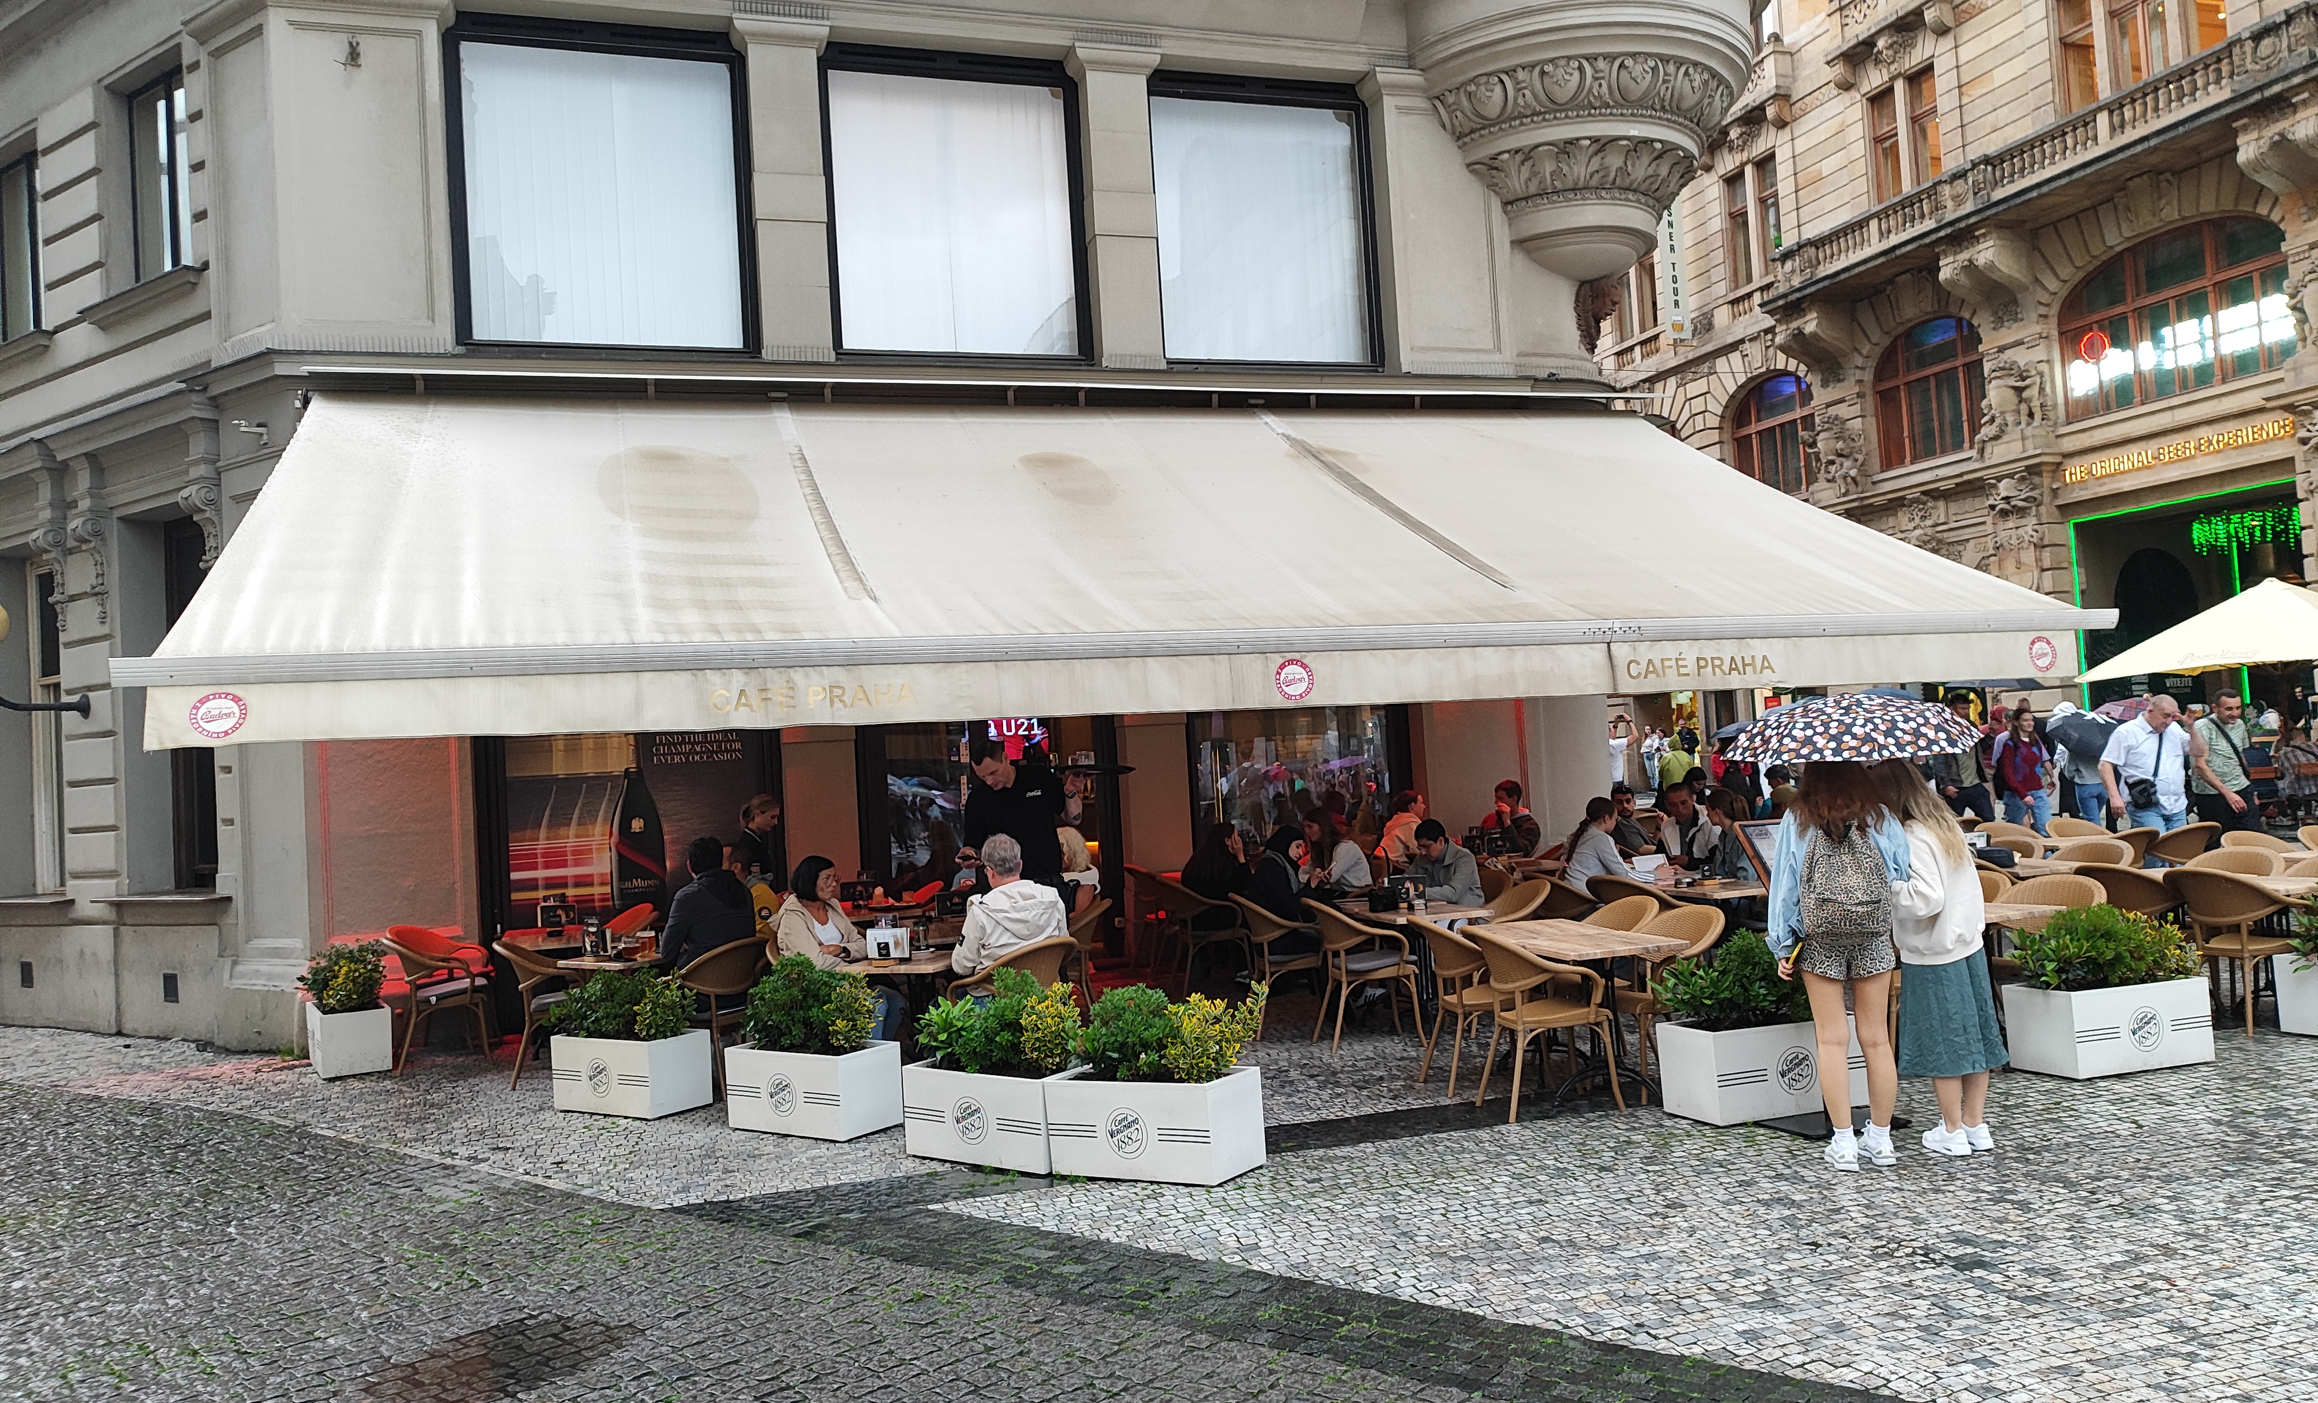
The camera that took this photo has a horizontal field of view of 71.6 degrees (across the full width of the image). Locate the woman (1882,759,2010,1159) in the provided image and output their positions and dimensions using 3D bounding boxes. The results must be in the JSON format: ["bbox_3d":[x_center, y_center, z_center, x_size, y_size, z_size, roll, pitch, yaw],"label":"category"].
[{"bbox_3d":[3.108,0.956,6.387,0.460,1.610,0.400,-3,-2,-22],"label":"woman"}]

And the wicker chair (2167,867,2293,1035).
[{"bbox_3d":[5.536,1.247,8.268,0.610,0.850,0.580,-3,-2,-18],"label":"wicker chair"}]

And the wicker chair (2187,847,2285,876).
[{"bbox_3d":[5.895,1.248,8.838,0.610,0.850,0.580,-2,-3,-29],"label":"wicker chair"}]

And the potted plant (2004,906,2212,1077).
[{"bbox_3d":[4.505,1.343,7.651,0.811,0.735,0.418,-3,-2,-17],"label":"potted plant"}]

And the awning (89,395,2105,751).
[{"bbox_3d":[0.102,-1.164,10.327,10.794,2.464,4.343,-3,-2,-18],"label":"awning"}]

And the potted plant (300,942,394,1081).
[{"bbox_3d":[-5.415,2.029,10.743,0.435,0.822,0.822,-2,-3,-33],"label":"potted plant"}]

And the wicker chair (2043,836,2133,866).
[{"bbox_3d":[5.735,1.300,9.927,0.610,0.850,0.580,-2,-3,-29],"label":"wicker chair"}]

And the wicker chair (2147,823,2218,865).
[{"bbox_3d":[7.710,1.360,12.248,0.570,0.840,0.600,-3,-2,-17],"label":"wicker chair"}]

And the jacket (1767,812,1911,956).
[{"bbox_3d":[2.662,0.700,6.317,0.510,0.570,0.310,-3,-2,-11],"label":"jacket"}]

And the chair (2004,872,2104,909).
[{"bbox_3d":[4.429,1.332,8.243,0.600,0.850,0.580,-3,-2,-18],"label":"chair"}]

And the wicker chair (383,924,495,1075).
[{"bbox_3d":[-4.766,1.960,10.582,0.610,0.850,0.580,-2,-2,-25],"label":"wicker chair"}]

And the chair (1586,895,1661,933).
[{"bbox_3d":[2.293,1.470,8.437,0.600,0.850,0.580,-3,-2,-17],"label":"chair"}]

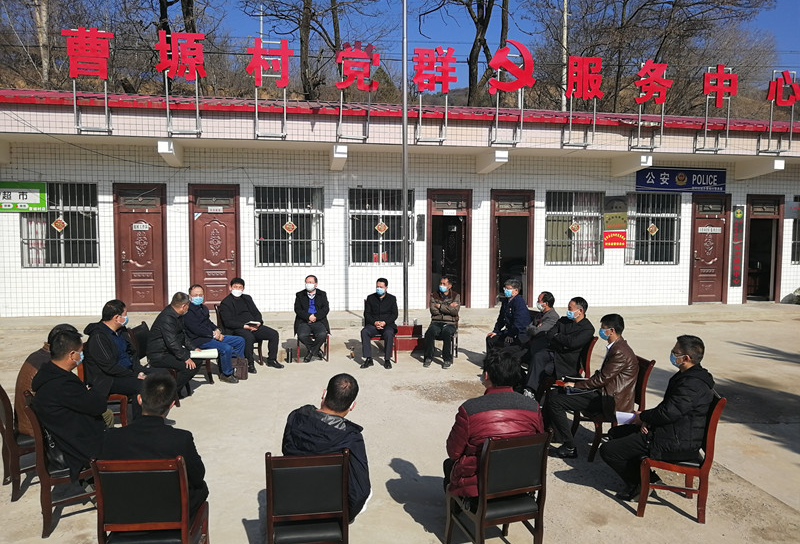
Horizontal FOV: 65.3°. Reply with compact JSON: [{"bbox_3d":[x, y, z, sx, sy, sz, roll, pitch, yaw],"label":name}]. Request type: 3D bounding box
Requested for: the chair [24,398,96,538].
[{"bbox_3d":[-2.388,1.351,4.560,0.580,0.935,0.485,-2,5,-30],"label":"chair"}]

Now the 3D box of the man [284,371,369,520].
[{"bbox_3d":[-0.447,1.203,3.864,0.560,1.270,0.760,0,4,-7],"label":"man"}]

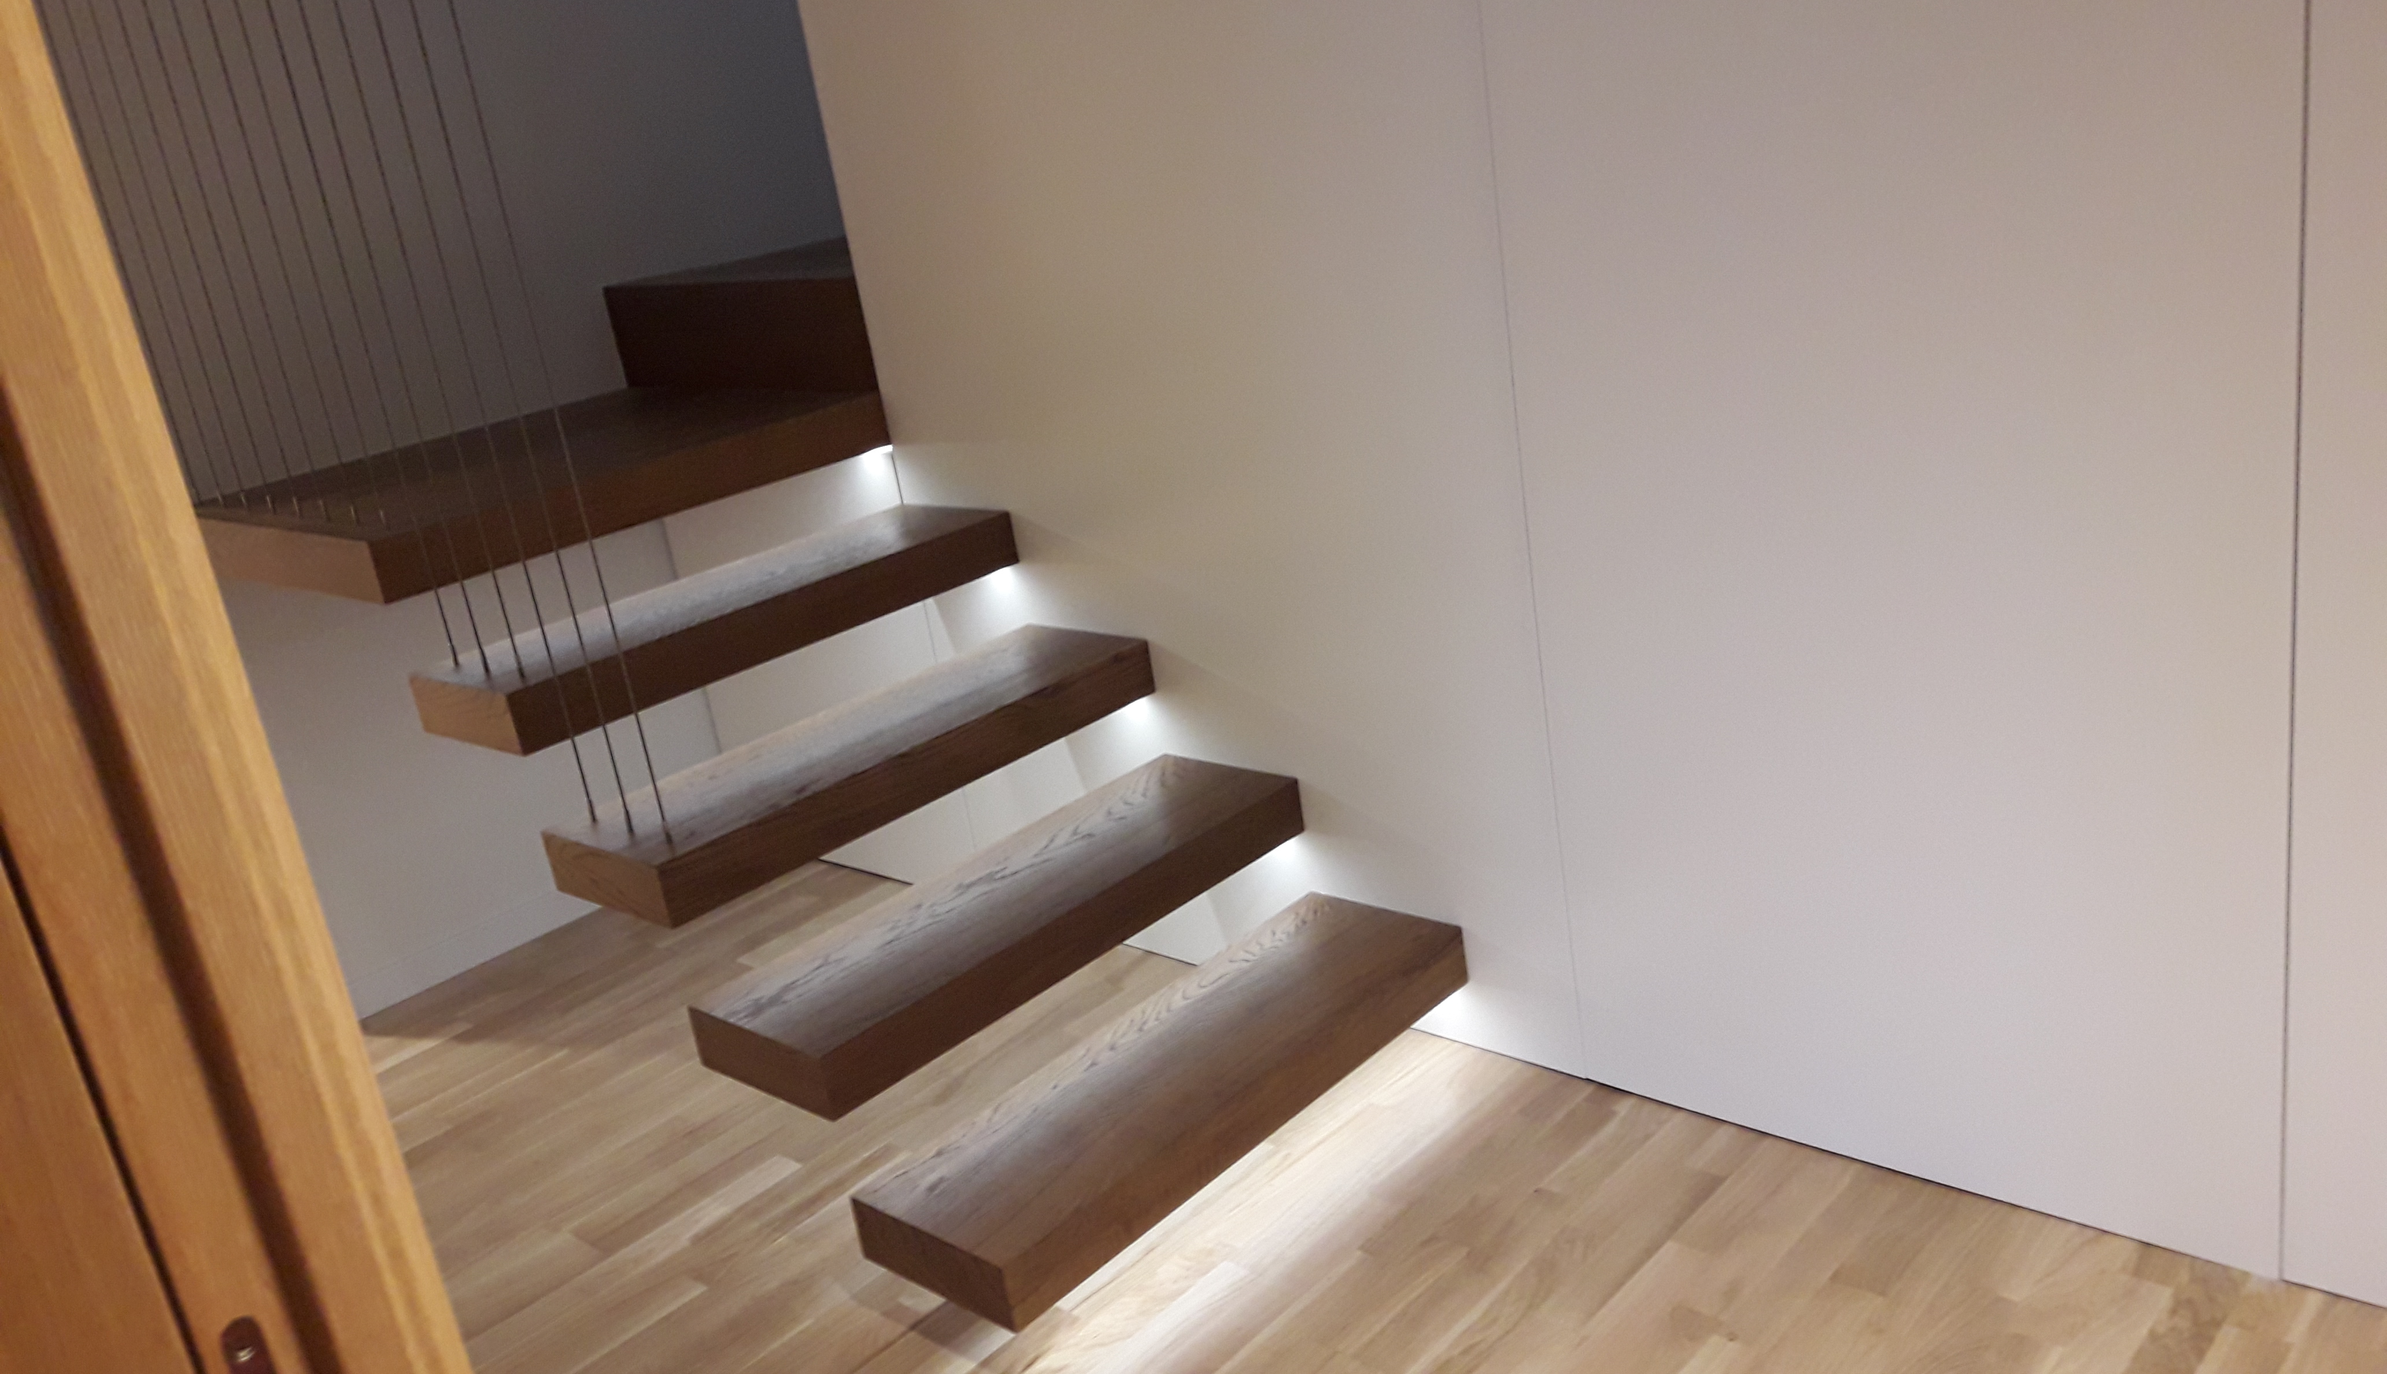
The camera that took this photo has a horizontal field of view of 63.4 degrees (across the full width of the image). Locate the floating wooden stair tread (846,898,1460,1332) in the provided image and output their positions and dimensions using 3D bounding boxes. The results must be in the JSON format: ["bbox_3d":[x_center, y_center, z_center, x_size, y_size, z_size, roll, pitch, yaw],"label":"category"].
[{"bbox_3d":[-0.008,0.517,2.533,0.269,0.084,0.895,9,25,42],"label":"floating wooden stair tread"}]

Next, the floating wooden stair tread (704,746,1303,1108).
[{"bbox_3d":[-0.232,0.309,2.649,0.269,0.084,0.895,9,25,42],"label":"floating wooden stair tread"}]

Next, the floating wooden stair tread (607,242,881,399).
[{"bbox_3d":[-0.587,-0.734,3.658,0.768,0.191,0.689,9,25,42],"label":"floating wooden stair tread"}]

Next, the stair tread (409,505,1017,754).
[{"bbox_3d":[-0.679,-0.108,2.882,0.269,0.084,0.895,9,25,42],"label":"stair tread"}]

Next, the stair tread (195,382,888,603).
[{"bbox_3d":[-1.085,-0.342,3.160,0.763,0.088,0.897,9,25,42],"label":"stair tread"}]

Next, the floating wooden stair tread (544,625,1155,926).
[{"bbox_3d":[-0.455,0.100,2.765,0.269,0.084,0.895,9,25,42],"label":"floating wooden stair tread"}]

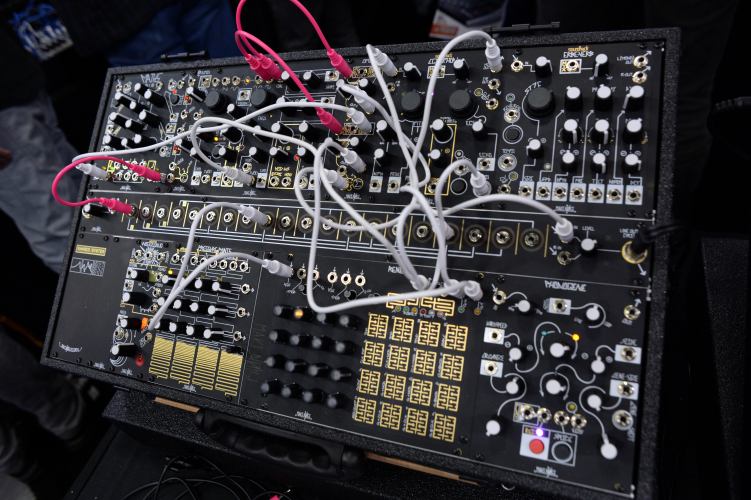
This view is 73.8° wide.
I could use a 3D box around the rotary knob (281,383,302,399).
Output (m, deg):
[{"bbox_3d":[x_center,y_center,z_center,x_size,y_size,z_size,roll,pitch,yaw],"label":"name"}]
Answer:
[{"bbox_3d":[-0.066,0.110,0.393,0.011,0.015,0.012,-4,78,20],"label":"rotary knob"}]

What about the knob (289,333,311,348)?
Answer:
[{"bbox_3d":[-0.060,0.072,0.399,0.011,0.014,0.011,-4,77,20],"label":"knob"}]

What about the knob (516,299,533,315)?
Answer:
[{"bbox_3d":[0.102,0.039,0.342,0.011,0.014,0.011,6,81,22],"label":"knob"}]

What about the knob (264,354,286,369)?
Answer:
[{"bbox_3d":[-0.080,0.089,0.398,0.013,0.015,0.012,-5,78,20],"label":"knob"}]

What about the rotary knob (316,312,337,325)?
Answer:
[{"bbox_3d":[-0.039,0.054,0.394,0.011,0.014,0.011,-4,77,20],"label":"rotary knob"}]

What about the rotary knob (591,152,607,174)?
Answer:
[{"bbox_3d":[0.153,-0.060,0.343,0.011,0.014,0.011,-4,77,20],"label":"rotary knob"}]

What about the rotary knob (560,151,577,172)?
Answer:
[{"bbox_3d":[0.135,-0.062,0.350,0.011,0.015,0.012,-5,78,20],"label":"rotary knob"}]

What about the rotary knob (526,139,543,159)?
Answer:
[{"bbox_3d":[0.113,-0.072,0.355,0.012,0.014,0.011,-4,78,20],"label":"rotary knob"}]

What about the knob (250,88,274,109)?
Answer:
[{"bbox_3d":[-0.103,-0.137,0.456,0.018,0.015,0.019,5,81,23],"label":"knob"}]

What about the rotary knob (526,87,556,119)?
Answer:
[{"bbox_3d":[0.118,-0.107,0.361,0.021,0.012,0.020,-4,78,20],"label":"rotary knob"}]

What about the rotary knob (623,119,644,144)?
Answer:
[{"bbox_3d":[0.175,-0.081,0.339,0.012,0.015,0.013,-4,77,20],"label":"rotary knob"}]

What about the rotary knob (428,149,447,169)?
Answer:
[{"bbox_3d":[0.048,-0.071,0.386,0.011,0.014,0.011,5,81,22],"label":"rotary knob"}]

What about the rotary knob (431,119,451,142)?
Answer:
[{"bbox_3d":[0.049,-0.093,0.385,0.013,0.015,0.012,-12,75,19],"label":"rotary knob"}]

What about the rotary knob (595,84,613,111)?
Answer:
[{"bbox_3d":[0.159,-0.106,0.349,0.012,0.017,0.013,-4,78,20],"label":"rotary knob"}]

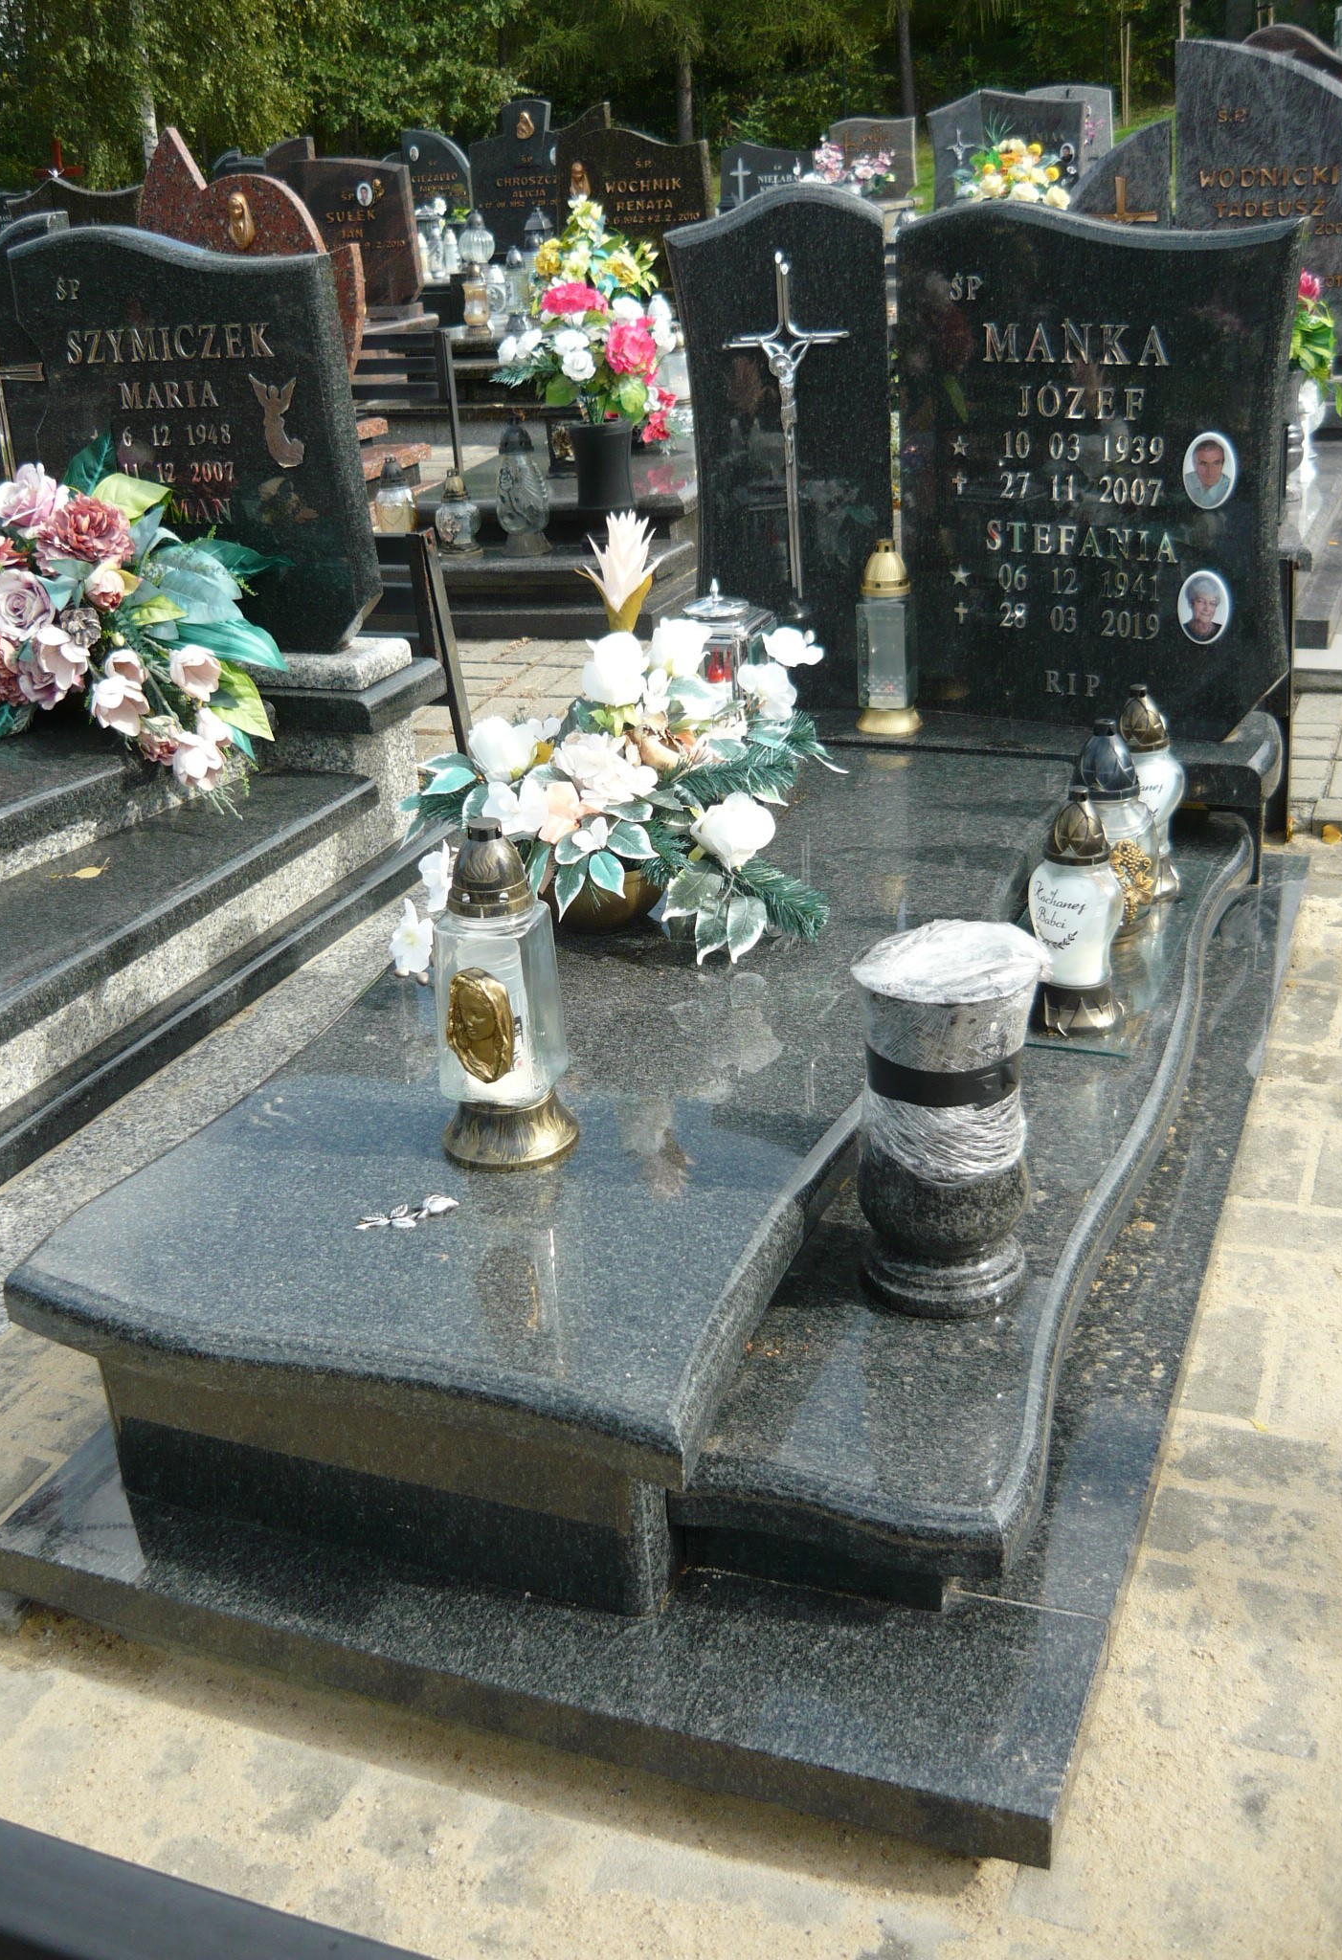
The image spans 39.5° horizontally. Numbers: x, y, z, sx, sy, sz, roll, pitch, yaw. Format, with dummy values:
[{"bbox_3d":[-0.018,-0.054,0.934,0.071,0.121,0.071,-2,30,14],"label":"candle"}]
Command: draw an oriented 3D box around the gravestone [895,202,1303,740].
[{"bbox_3d":[0.708,-0.838,3.122,0.667,0.861,0.097,6,25,20],"label":"gravestone"}]

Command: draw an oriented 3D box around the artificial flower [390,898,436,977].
[{"bbox_3d":[-0.322,-0.047,2.347,0.063,0.097,0.051,-7,23,-6],"label":"artificial flower"}]

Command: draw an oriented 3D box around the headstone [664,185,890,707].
[{"bbox_3d":[0.205,-0.902,3.226,0.375,0.870,0.090,5,26,21],"label":"headstone"}]

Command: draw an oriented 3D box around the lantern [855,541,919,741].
[{"bbox_3d":[0.366,-0.582,3.152,0.115,0.320,0.115,6,26,22],"label":"lantern"}]

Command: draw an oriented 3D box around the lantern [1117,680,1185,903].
[{"bbox_3d":[0.689,-0.275,2.711,0.119,0.305,0.116,3,24,16],"label":"lantern"}]

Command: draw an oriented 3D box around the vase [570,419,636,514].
[{"bbox_3d":[-0.168,-1.294,4.700,0.158,0.200,0.158,6,26,22],"label":"vase"}]

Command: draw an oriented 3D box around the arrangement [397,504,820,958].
[{"bbox_3d":[-0.051,-0.339,2.463,0.540,0.520,0.480,6,26,22],"label":"arrangement"}]

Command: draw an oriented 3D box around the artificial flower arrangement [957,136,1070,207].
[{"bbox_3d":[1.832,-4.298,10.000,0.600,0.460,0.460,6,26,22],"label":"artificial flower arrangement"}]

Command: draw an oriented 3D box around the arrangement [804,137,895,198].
[{"bbox_3d":[1.241,-5.641,13.000,0.620,0.420,0.400,6,26,22],"label":"arrangement"}]

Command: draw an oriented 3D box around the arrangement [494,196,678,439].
[{"bbox_3d":[-0.217,-1.688,4.829,0.445,0.599,0.331,6,25,22],"label":"arrangement"}]

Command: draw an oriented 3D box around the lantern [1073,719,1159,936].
[{"bbox_3d":[0.599,-0.211,2.590,0.132,0.296,0.128,-7,23,-6],"label":"lantern"}]

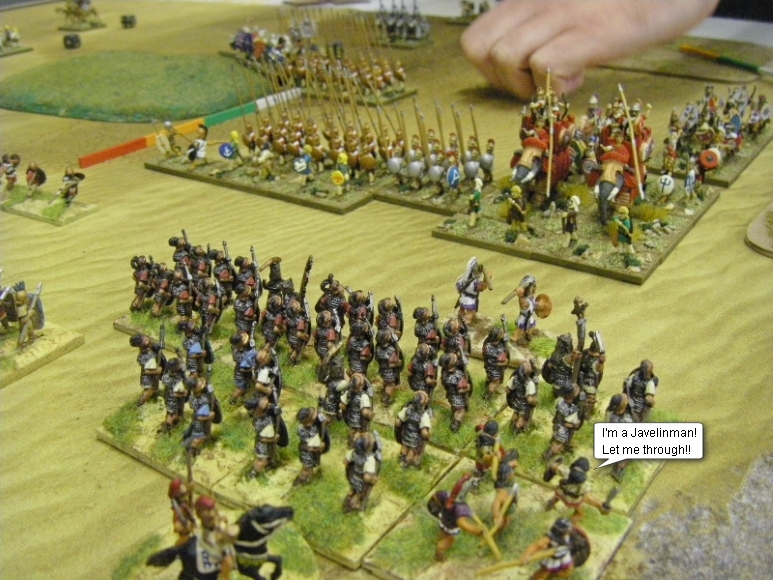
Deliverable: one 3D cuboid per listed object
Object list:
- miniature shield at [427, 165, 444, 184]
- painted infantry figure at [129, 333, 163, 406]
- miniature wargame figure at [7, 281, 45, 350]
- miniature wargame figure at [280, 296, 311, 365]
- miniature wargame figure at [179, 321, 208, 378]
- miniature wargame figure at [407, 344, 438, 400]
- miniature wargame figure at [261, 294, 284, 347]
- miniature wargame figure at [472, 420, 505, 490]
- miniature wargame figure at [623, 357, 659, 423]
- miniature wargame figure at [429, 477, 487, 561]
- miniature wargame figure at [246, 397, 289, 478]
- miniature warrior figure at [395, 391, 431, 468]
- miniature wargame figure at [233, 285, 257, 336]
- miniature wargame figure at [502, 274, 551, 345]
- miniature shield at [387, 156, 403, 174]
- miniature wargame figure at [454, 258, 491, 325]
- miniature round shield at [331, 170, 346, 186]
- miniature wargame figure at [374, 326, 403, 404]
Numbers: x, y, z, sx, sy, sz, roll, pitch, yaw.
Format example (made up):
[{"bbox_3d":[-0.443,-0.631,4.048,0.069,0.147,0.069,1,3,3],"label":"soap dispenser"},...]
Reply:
[{"bbox_3d":[0.020,-0.048,0.350,0.007,0.007,0.002,17,32,33],"label":"miniature shield"},{"bbox_3d":[-0.061,0.020,0.217,0.008,0.020,0.009,17,32,33],"label":"painted infantry figure"},{"bbox_3d":[-0.103,0.007,0.242,0.009,0.020,0.009,20,35,36],"label":"miniature wargame figure"},{"bbox_3d":[-0.025,0.011,0.234,0.008,0.018,0.008,13,30,26],"label":"miniature wargame figure"},{"bbox_3d":[-0.051,0.016,0.223,0.008,0.020,0.008,17,32,32],"label":"miniature wargame figure"},{"bbox_3d":[0.009,0.022,0.208,0.008,0.020,0.009,17,32,33],"label":"miniature wargame figure"},{"bbox_3d":[-0.031,0.010,0.232,0.007,0.018,0.007,16,33,32],"label":"miniature wargame figure"},{"bbox_3d":[0.022,0.035,0.180,0.007,0.016,0.007,16,33,32],"label":"miniature wargame figure"},{"bbox_3d":[0.060,0.025,0.200,0.009,0.019,0.007,8,29,20],"label":"miniature wargame figure"},{"bbox_3d":[0.013,0.044,0.164,0.012,0.017,0.009,12,31,26],"label":"miniature wargame figure"},{"bbox_3d":[-0.026,0.032,0.188,0.008,0.019,0.010,20,35,36],"label":"miniature wargame figure"},{"bbox_3d":[0.006,0.031,0.191,0.009,0.019,0.007,5,28,13],"label":"miniature warrior figure"},{"bbox_3d":[-0.040,0.007,0.241,0.008,0.020,0.008,17,32,32],"label":"miniature wargame figure"},{"bbox_3d":[0.040,0.005,0.241,0.011,0.019,0.009,-15,29,-25],"label":"miniature wargame figure"},{"bbox_3d":[0.003,-0.052,0.357,0.007,0.007,0.002,15,31,30],"label":"miniature shield"},{"bbox_3d":[0.026,0.000,0.250,0.009,0.020,0.007,13,30,28],"label":"miniature wargame figure"},{"bbox_3d":[-0.020,-0.046,0.349,0.006,0.006,0.002,15,31,30],"label":"miniature round shield"},{"bbox_3d":[0.001,0.019,0.213,0.006,0.020,0.006,18,33,35],"label":"miniature wargame figure"}]

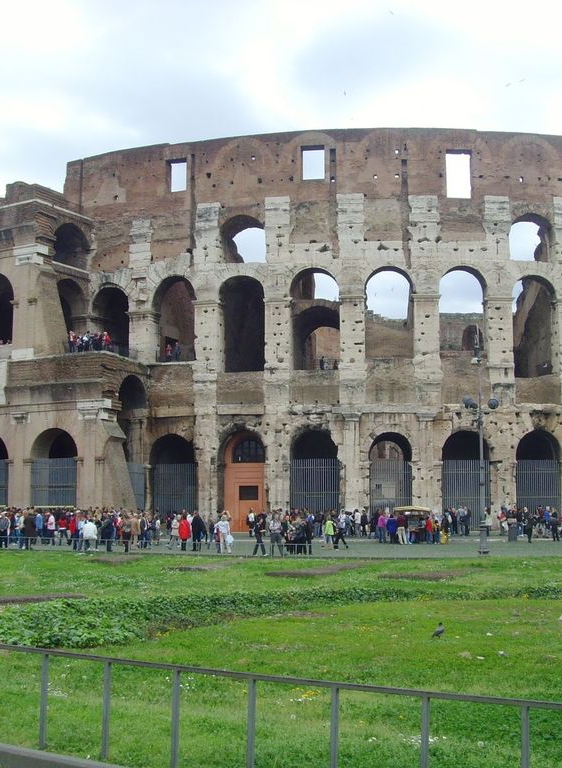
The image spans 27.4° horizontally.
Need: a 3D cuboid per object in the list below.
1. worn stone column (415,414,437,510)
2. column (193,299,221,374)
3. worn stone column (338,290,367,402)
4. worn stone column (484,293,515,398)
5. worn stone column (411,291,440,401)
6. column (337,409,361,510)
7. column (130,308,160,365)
[{"bbox_3d":[12.131,7.217,96.278,1.541,9.258,1.350,0,-6,-1],"label":"worn stone column"},{"bbox_3d":[-6.381,-4.106,100.328,1.898,6.352,1.700,-2,-6,17],"label":"column"},{"bbox_3d":[6.064,-3.158,97.793,2.110,9.321,1.700,0,-6,5],"label":"worn stone column"},{"bbox_3d":[18.452,-3.247,97.960,1.938,8.471,1.700,1,-6,-6],"label":"worn stone column"},{"bbox_3d":[12.287,-3.069,97.560,2.193,9.143,1.700,0,-6,-1],"label":"worn stone column"},{"bbox_3d":[5.735,7.073,96.571,1.914,9.611,1.400,0,-6,5],"label":"column"},{"bbox_3d":[-12.115,-4.197,102.470,1.999,4.675,1.700,-3,-7,23],"label":"column"}]

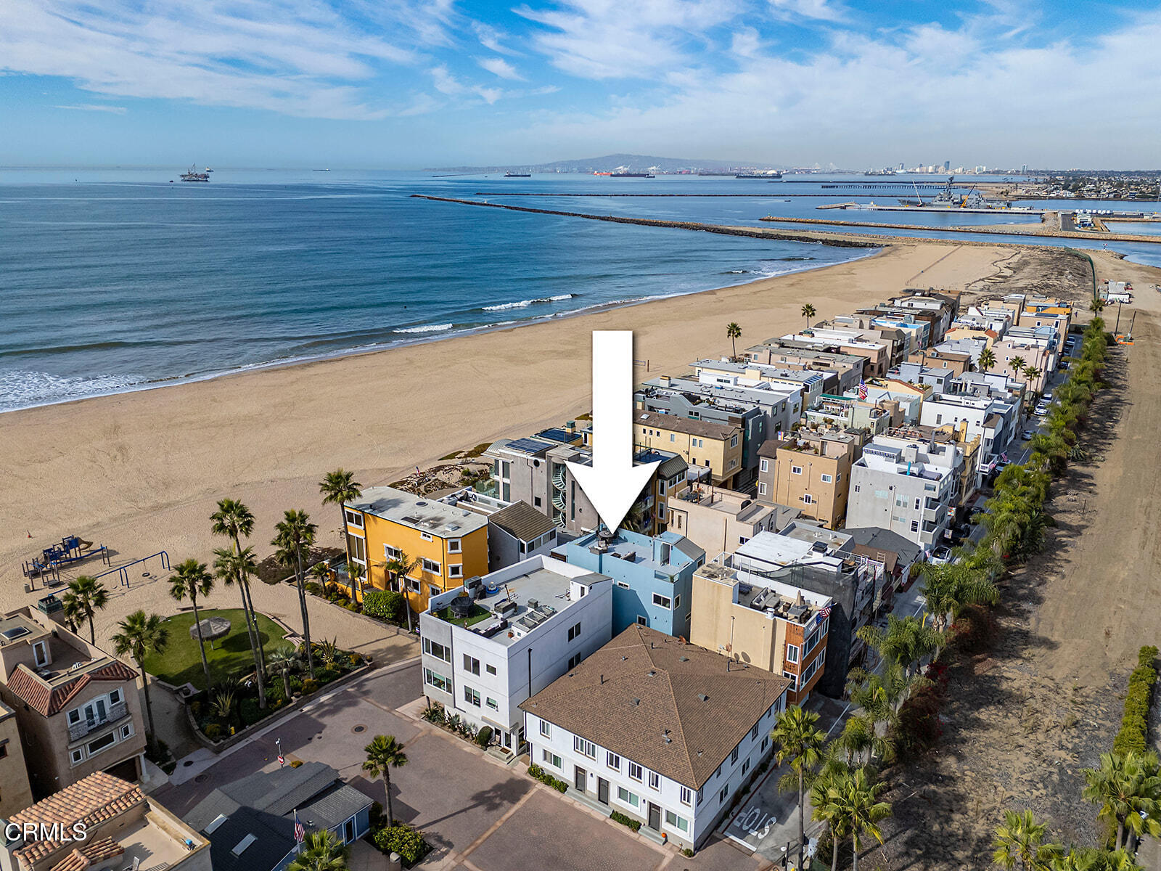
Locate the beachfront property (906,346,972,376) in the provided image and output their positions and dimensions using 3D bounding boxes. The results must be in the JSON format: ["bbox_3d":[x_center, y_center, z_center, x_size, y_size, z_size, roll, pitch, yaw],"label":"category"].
[{"bbox_3d":[71.216,-11.097,161.104,10.400,11.300,6.900,14,23,35],"label":"beachfront property"}]

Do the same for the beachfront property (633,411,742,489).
[{"bbox_3d":[14.016,2.019,115.087,17.300,9.100,6.600,13,22,34],"label":"beachfront property"}]

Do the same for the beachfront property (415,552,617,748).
[{"bbox_3d":[-4.942,18.729,70.971,8.700,10.600,14.200,14,23,35],"label":"beachfront property"}]

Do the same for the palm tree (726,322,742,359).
[{"bbox_3d":[39.030,-22.518,203.571,3.873,12.024,3.873,12,21,34],"label":"palm tree"}]

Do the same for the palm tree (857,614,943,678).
[{"bbox_3d":[30.377,20.072,75.746,6.934,6.169,6.934,12,21,34],"label":"palm tree"}]

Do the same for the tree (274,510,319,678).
[{"bbox_3d":[-25.319,15.042,73.591,3.799,16.485,3.799,12,21,34],"label":"tree"}]

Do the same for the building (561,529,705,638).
[{"bbox_3d":[4.863,14.513,73.931,11.400,10.700,6.200,13,22,34],"label":"building"}]

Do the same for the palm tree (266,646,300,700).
[{"bbox_3d":[-26.098,21.104,71.033,2.900,4.982,2.900,0,18,0],"label":"palm tree"}]

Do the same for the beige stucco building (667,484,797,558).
[{"bbox_3d":[15.911,12.089,91.050,10.600,10.700,6.000,14,23,35],"label":"beige stucco building"}]

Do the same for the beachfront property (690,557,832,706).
[{"bbox_3d":[15.367,16.598,68.057,9.300,10.500,6.300,13,22,34],"label":"beachfront property"}]

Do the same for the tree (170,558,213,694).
[{"bbox_3d":[-33.303,17.031,70.511,3.800,13.147,3.800,0,18,0],"label":"tree"}]

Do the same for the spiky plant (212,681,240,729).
[{"bbox_3d":[-30.318,23.146,68.817,2.300,2.700,2.300,14,23,35],"label":"spiky plant"}]

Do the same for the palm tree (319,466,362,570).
[{"bbox_3d":[-25.367,11.223,87.469,4.540,15.575,4.540,12,21,34],"label":"palm tree"}]

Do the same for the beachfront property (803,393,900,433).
[{"bbox_3d":[43.739,0.176,131.846,11.732,11.125,9.608,12,21,34],"label":"beachfront property"}]

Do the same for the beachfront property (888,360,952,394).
[{"bbox_3d":[62.505,-7.334,149.612,10.000,11.300,6.900,14,23,35],"label":"beachfront property"}]

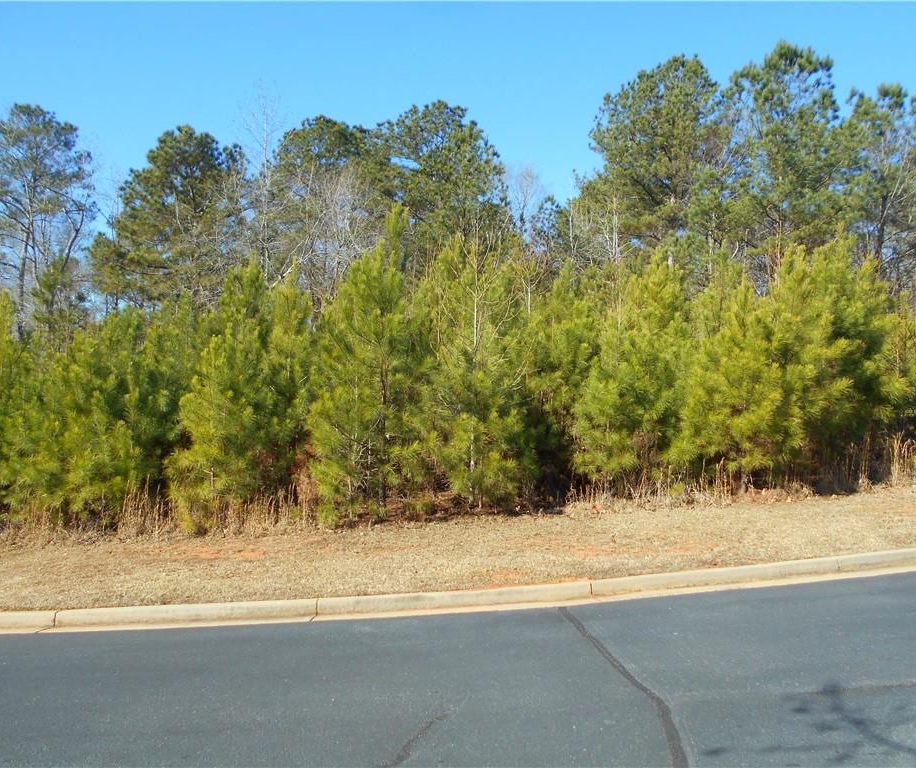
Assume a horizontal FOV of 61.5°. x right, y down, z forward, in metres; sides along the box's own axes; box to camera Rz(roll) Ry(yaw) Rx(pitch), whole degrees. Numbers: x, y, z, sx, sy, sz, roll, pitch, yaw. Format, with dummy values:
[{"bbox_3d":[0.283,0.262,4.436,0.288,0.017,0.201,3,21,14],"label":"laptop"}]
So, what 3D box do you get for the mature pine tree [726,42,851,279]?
[{"bbox_3d":[13.054,-5.685,30.253,4.837,15.789,4.837,0,-2,0],"label":"mature pine tree"}]

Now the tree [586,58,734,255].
[{"bbox_3d":[8.672,-5.937,33.265,6.436,16.934,6.436,0,-2,0],"label":"tree"}]

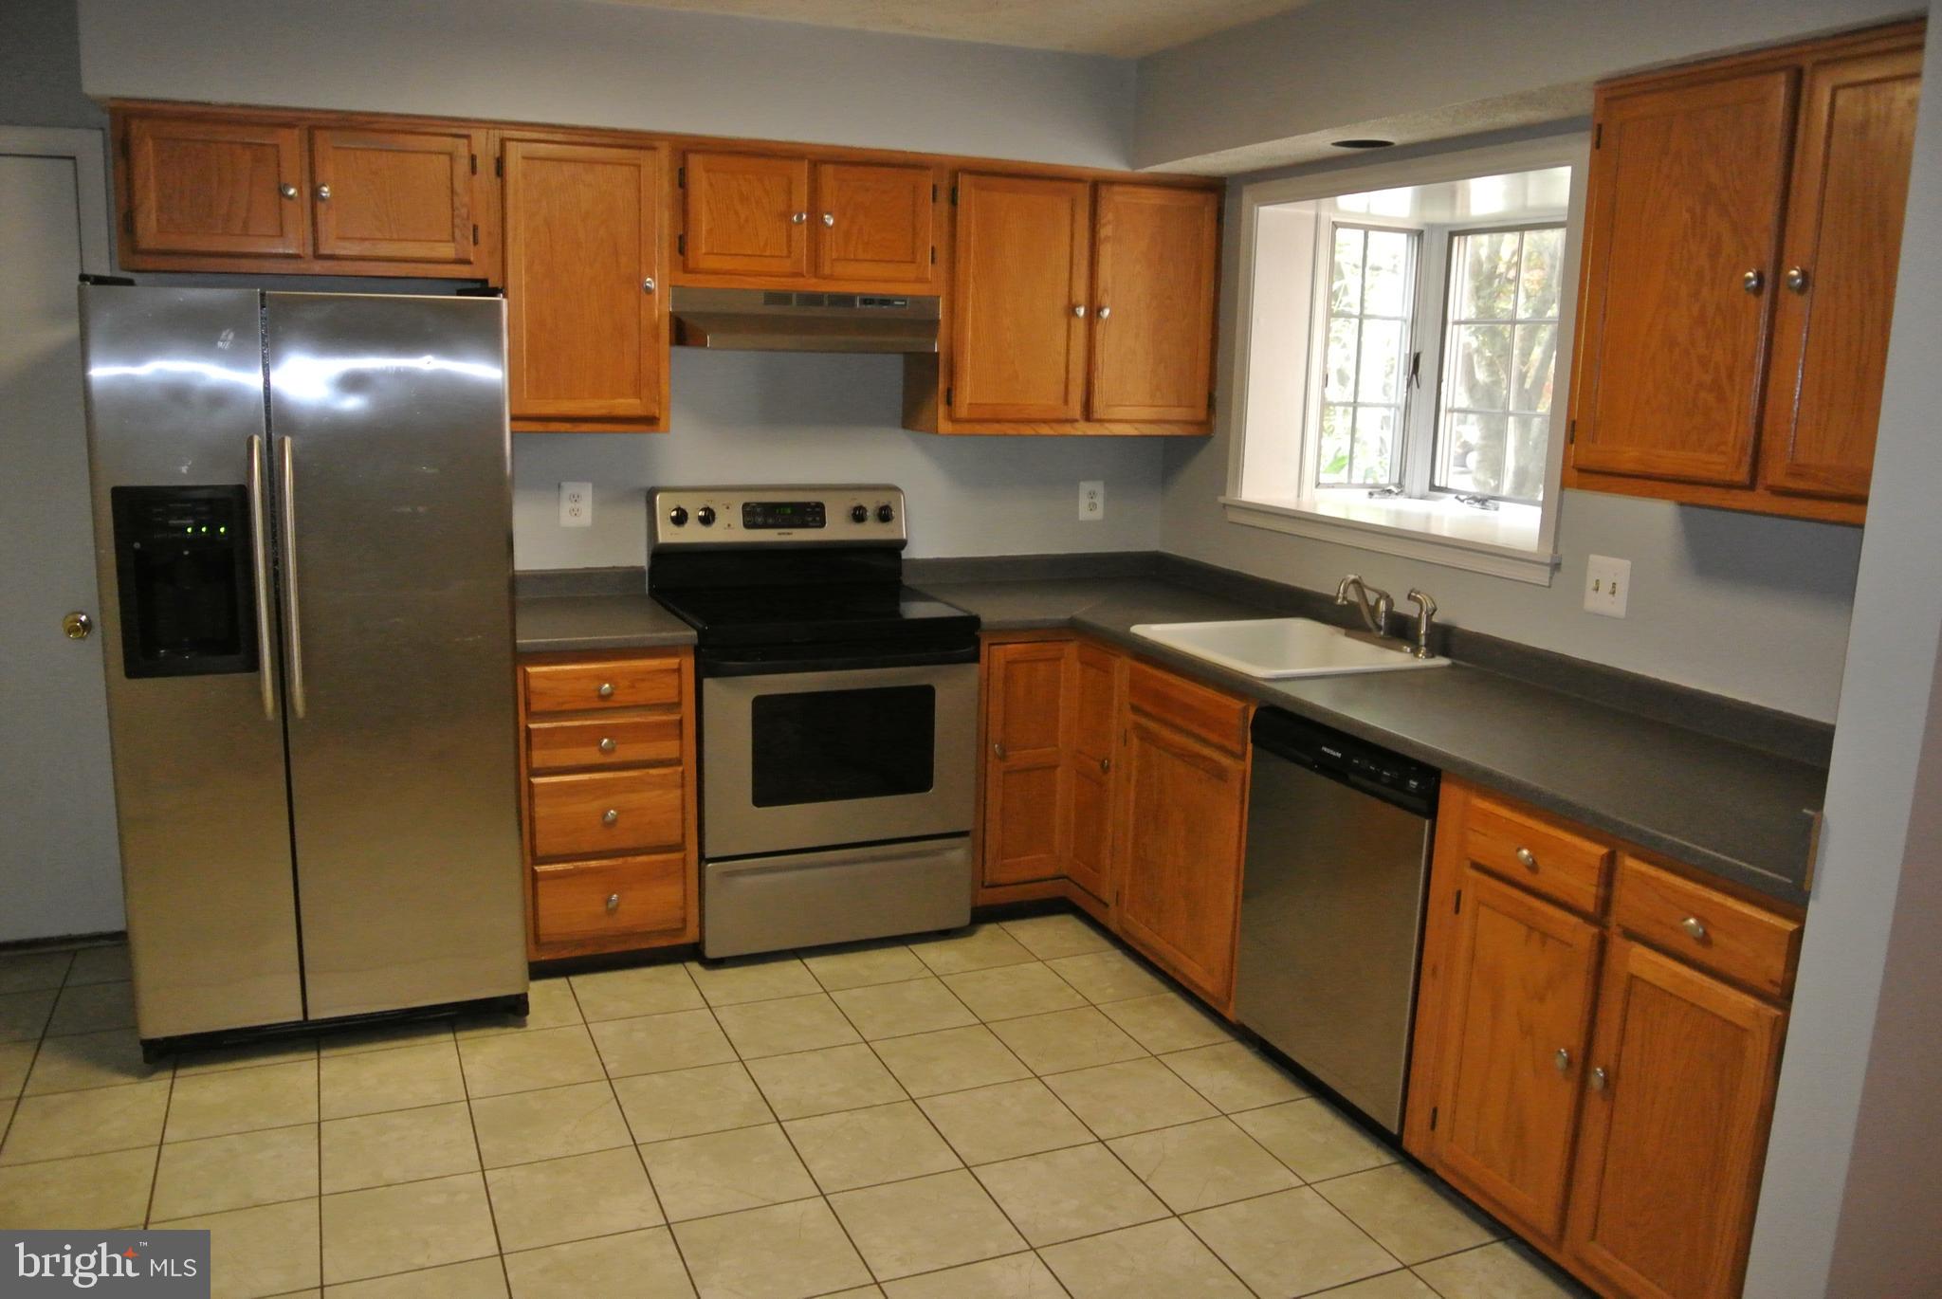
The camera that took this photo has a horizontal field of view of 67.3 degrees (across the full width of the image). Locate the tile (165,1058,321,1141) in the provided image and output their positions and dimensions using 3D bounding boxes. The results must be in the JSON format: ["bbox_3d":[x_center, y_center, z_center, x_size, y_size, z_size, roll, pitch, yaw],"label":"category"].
[{"bbox_3d":[-1.532,0.958,3.082,0.302,0.012,0.302,-3,11,-23],"label":"tile"}]

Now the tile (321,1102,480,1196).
[{"bbox_3d":[-1.151,1.006,2.937,0.301,0.010,0.301,-3,12,-23],"label":"tile"}]

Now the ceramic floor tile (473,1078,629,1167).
[{"bbox_3d":[-0.893,1.010,3.094,0.305,0.012,0.305,-3,12,-23],"label":"ceramic floor tile"}]

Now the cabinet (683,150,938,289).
[{"bbox_3d":[-0.477,-1.167,4.001,0.762,0.372,0.333,-3,12,-23],"label":"cabinet"}]

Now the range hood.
[{"bbox_3d":[-0.465,-0.904,3.999,0.759,0.152,0.445,-3,12,-23],"label":"range hood"}]

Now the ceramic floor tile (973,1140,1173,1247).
[{"bbox_3d":[0.194,1.061,2.843,0.300,0.010,0.300,-3,11,-23],"label":"ceramic floor tile"}]

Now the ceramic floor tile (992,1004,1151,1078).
[{"bbox_3d":[0.232,0.944,3.508,0.302,0.012,0.302,-3,11,-23],"label":"ceramic floor tile"}]

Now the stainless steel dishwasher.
[{"bbox_3d":[1.011,0.540,3.169,0.610,0.783,0.602,-3,12,-23],"label":"stainless steel dishwasher"}]

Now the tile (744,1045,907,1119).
[{"bbox_3d":[-0.324,0.971,3.272,0.300,0.010,0.300,-3,11,-23],"label":"tile"}]

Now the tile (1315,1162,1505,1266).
[{"bbox_3d":[0.866,1.105,2.861,0.280,0.012,0.305,-3,12,-23],"label":"tile"}]

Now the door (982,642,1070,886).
[{"bbox_3d":[0.155,0.318,4.116,0.268,0.700,0.020,-3,12,-23],"label":"door"}]

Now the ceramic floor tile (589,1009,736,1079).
[{"bbox_3d":[-0.721,0.930,3.423,0.302,0.012,0.302,-3,11,-23],"label":"ceramic floor tile"}]

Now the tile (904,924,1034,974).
[{"bbox_3d":[-0.007,0.837,4.062,0.300,0.010,0.300,-3,11,-23],"label":"tile"}]

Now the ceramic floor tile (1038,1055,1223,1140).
[{"bbox_3d":[0.357,1.010,3.277,0.305,0.012,0.305,-3,12,-23],"label":"ceramic floor tile"}]

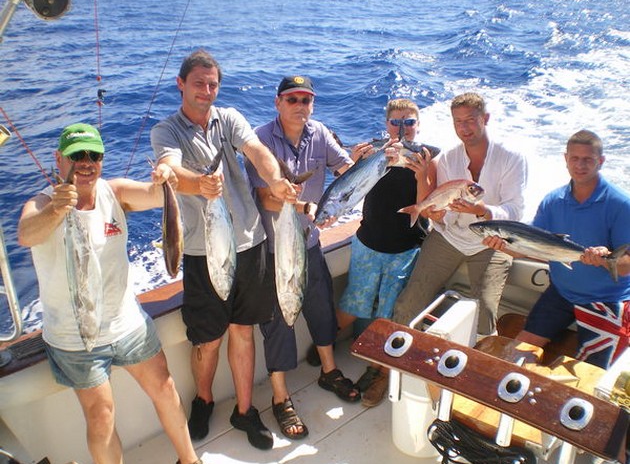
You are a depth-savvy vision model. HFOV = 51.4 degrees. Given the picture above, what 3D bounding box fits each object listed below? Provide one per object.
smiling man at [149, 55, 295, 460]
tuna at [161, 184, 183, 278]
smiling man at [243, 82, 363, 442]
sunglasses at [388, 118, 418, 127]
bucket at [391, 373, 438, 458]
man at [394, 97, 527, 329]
[{"bbox_3d":[-0.371,0.166,2.903,0.580,1.840,0.520,-6,23,-11],"label":"smiling man"},{"bbox_3d":[-0.546,-0.030,2.492,0.070,0.470,0.100,-3,23,-5],"label":"tuna"},{"bbox_3d":[-0.037,0.128,3.140,0.570,1.710,0.500,-4,23,-7],"label":"smiling man"},{"bbox_3d":[0.411,-0.526,3.099,0.138,0.042,0.130,1,18,5],"label":"sunglasses"},{"bbox_3d":[0.470,0.865,3.143,0.250,0.330,0.250,-1,23,0],"label":"bucket"},{"bbox_3d":[0.663,0.112,3.281,0.680,1.600,0.560,4,24,13],"label":"man"}]

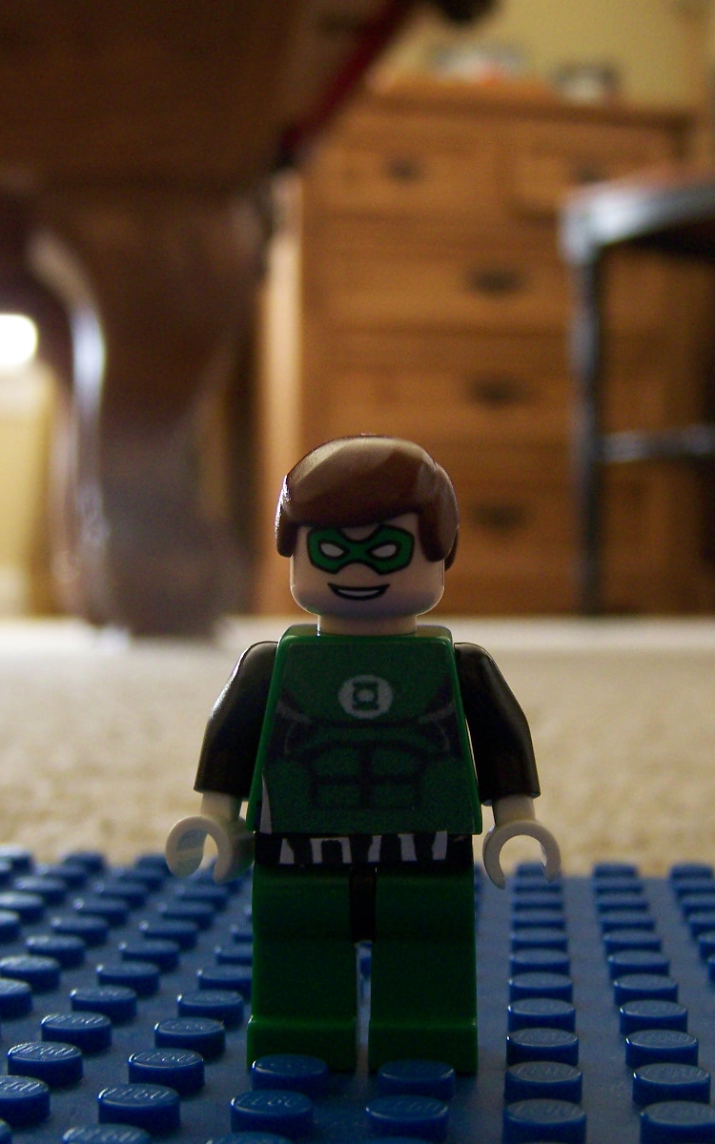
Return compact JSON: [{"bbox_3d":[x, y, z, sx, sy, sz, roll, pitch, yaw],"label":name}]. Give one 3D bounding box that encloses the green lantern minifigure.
[{"bbox_3d":[0.001,0.012,0.115,0.026,0.043,0.013,1,-1,5],"label":"green lantern minifigure"}]

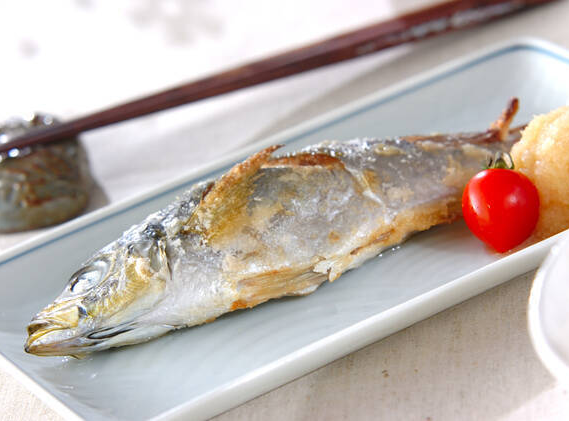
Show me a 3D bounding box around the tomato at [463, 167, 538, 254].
[{"bbox_3d":[0.077,0.000,0.810,0.027,0.030,0.027,0,12,0],"label":"tomato"}]

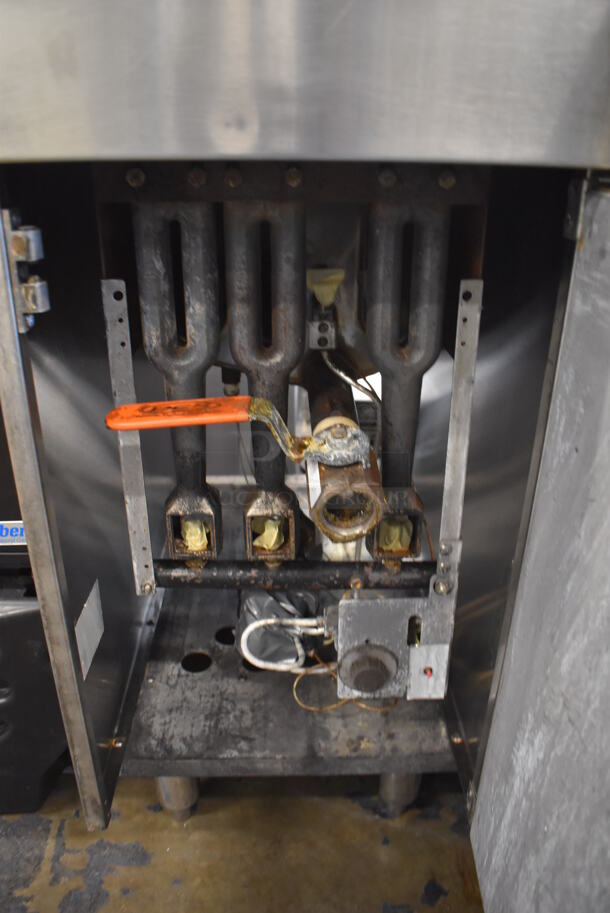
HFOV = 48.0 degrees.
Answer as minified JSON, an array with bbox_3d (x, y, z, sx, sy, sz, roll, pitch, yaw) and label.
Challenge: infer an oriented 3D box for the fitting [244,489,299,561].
[{"bbox_3d":[-0.031,0.062,0.665,0.048,0.061,0.050,1,25,0],"label":"fitting"}]

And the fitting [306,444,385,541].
[{"bbox_3d":[0.032,0.022,0.589,0.060,0.062,0.082,-1,40,-4],"label":"fitting"}]

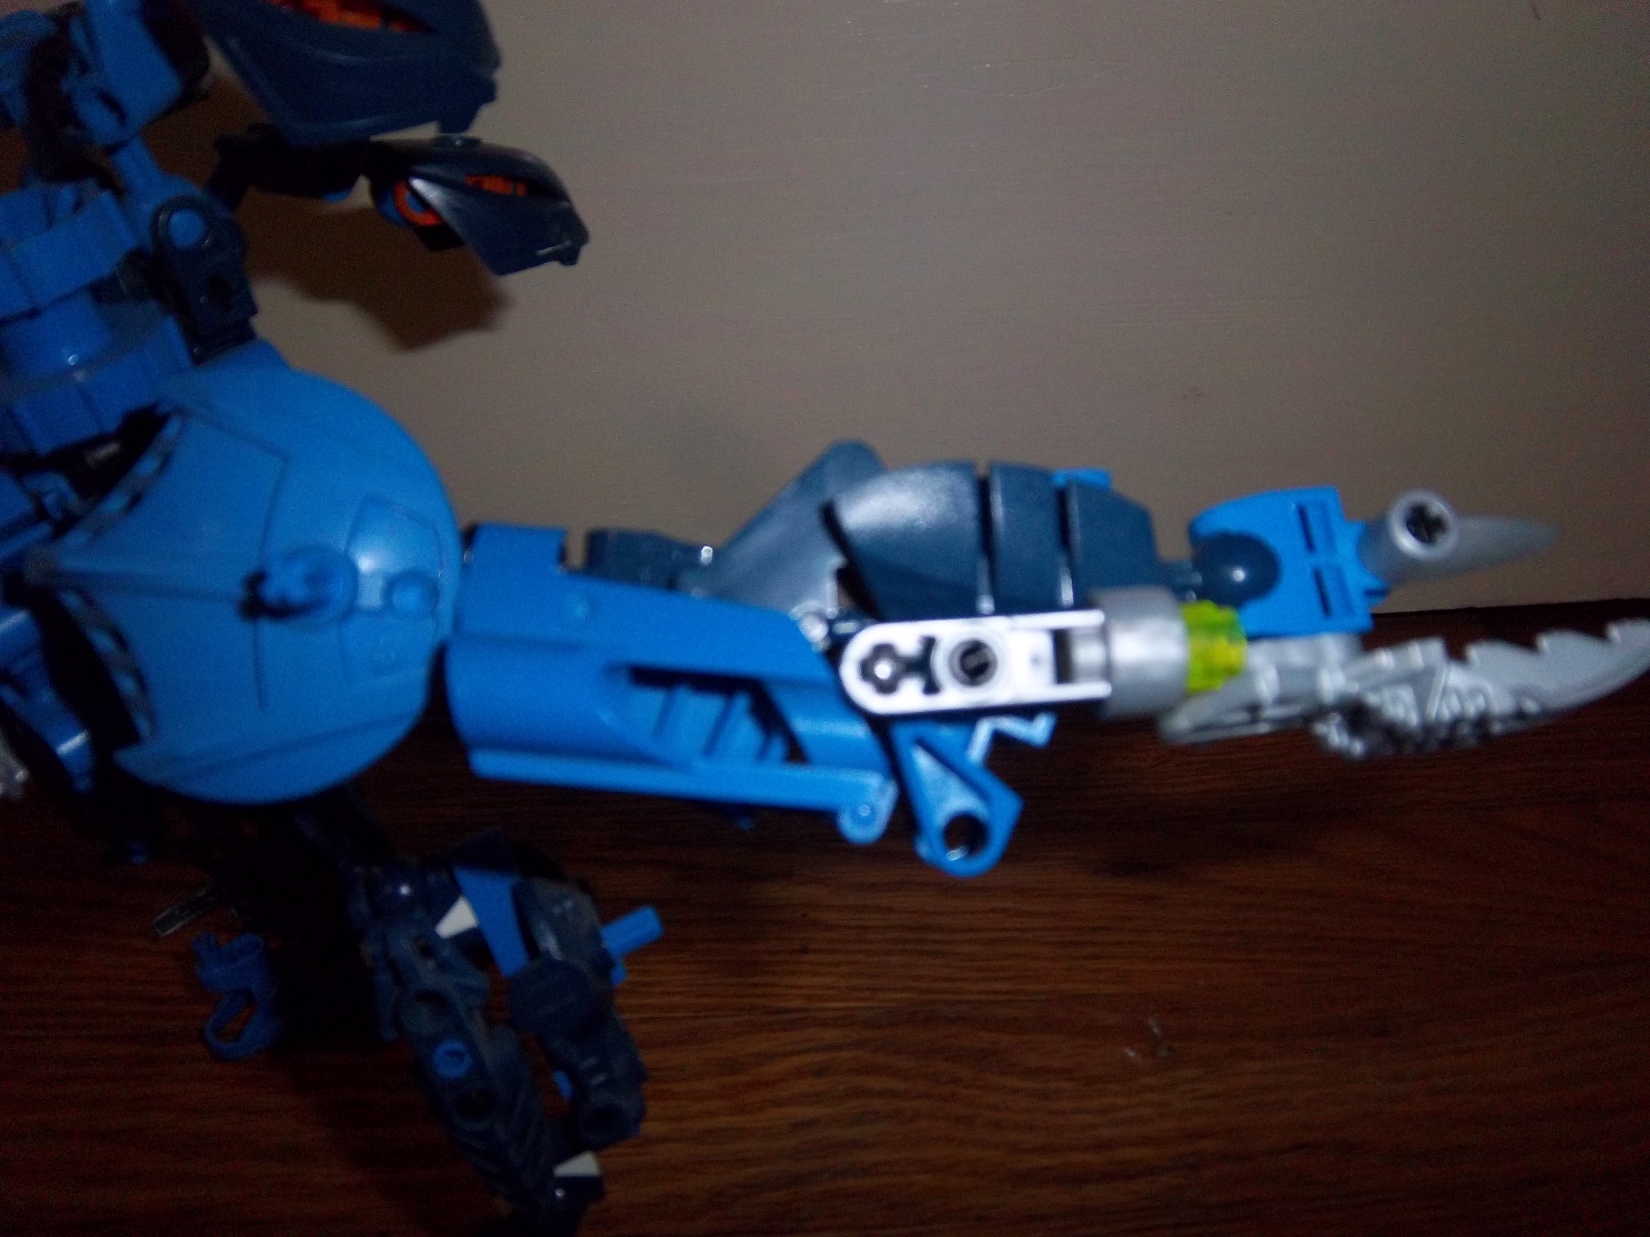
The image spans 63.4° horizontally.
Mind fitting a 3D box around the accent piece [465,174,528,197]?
[{"bbox_3d":[-0.044,-0.058,0.179,0.009,0.003,0.004,8,6,-6],"label":"accent piece"}]

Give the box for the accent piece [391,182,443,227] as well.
[{"bbox_3d":[-0.054,-0.056,0.179,0.007,0.007,0.004,6,3,-1],"label":"accent piece"}]

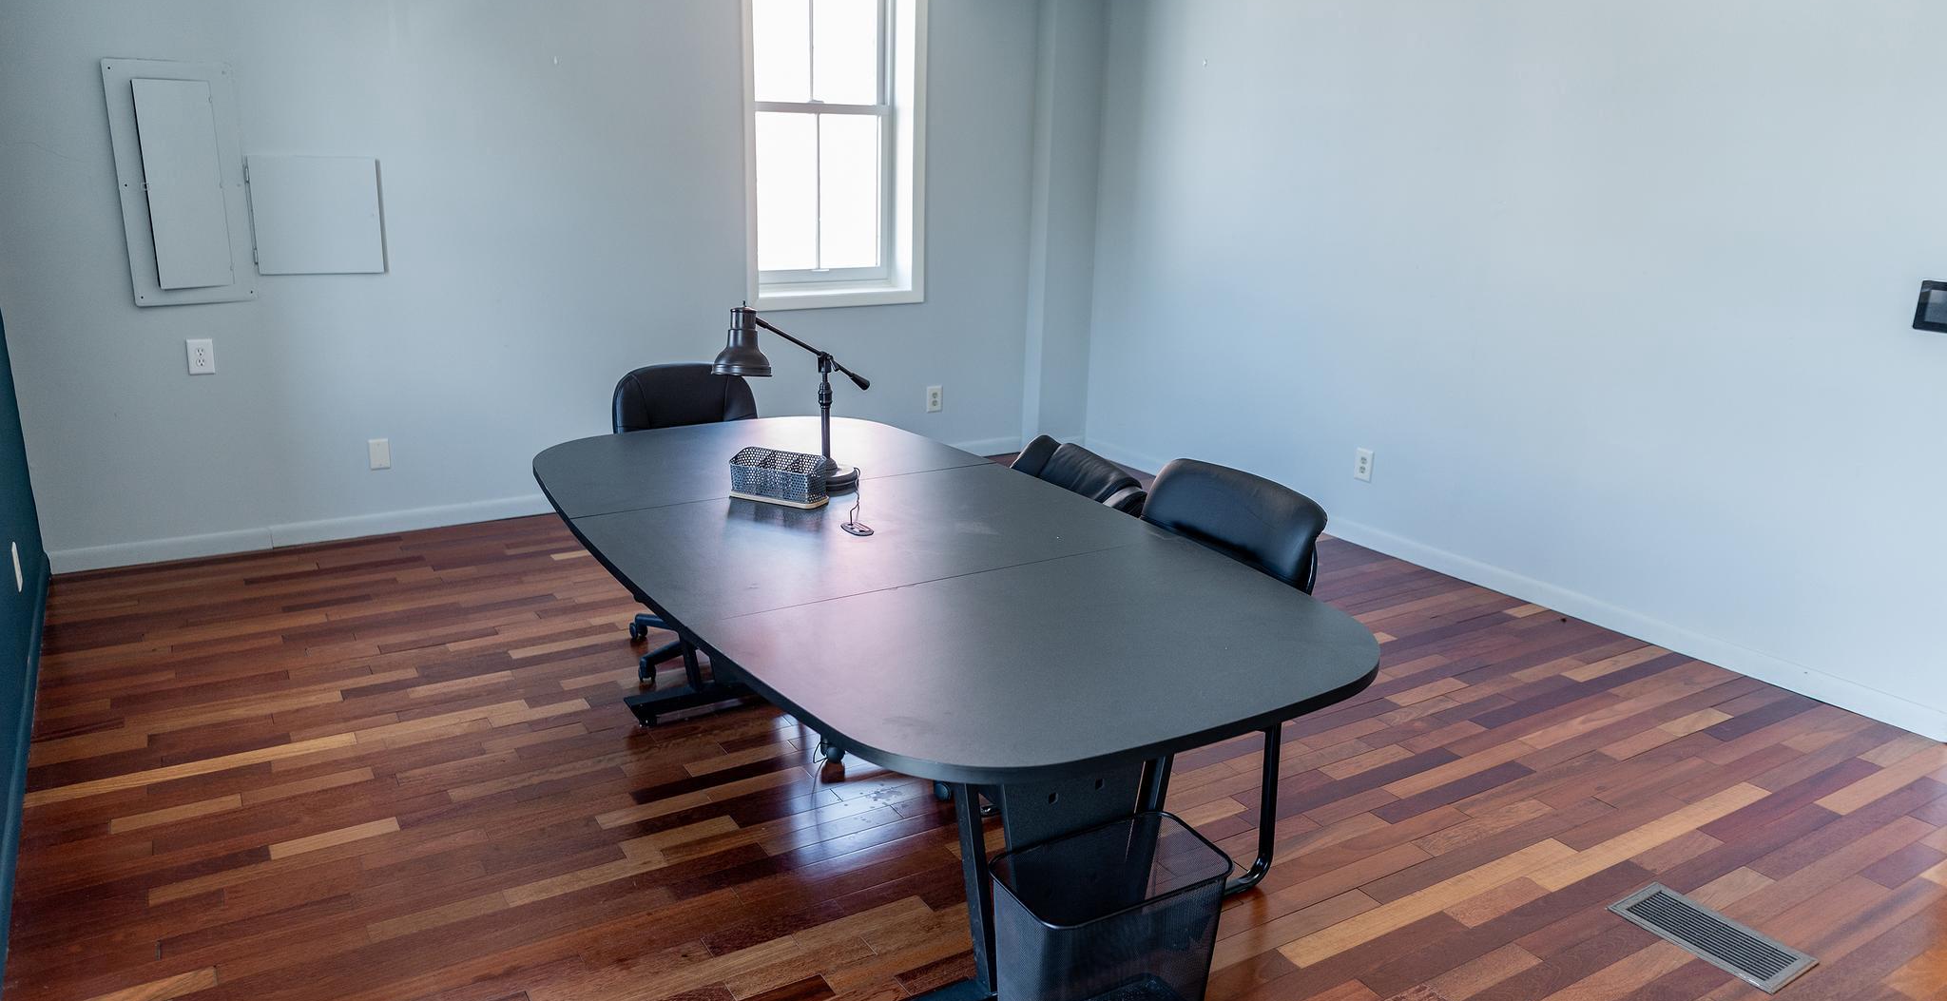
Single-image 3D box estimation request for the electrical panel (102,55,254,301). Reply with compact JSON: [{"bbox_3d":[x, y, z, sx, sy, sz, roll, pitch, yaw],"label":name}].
[{"bbox_3d":[-2.824,-1.125,4.642,0.391,0.846,0.030,-8,18,-31],"label":"electrical panel"}]

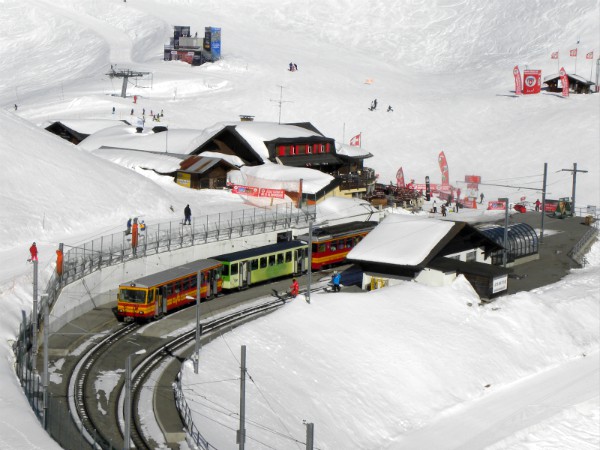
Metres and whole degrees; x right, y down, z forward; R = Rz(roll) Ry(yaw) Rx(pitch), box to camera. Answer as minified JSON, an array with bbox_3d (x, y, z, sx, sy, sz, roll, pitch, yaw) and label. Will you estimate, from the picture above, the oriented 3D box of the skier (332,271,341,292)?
[{"bbox_3d":[3.159,4.915,112.500,0.500,1.800,0.600,6,9,32],"label":"skier"}]

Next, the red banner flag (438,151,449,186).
[{"bbox_3d":[20.796,-8.098,188.000,1.500,5.400,0.250,1,7,0],"label":"red banner flag"}]

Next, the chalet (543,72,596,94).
[{"bbox_3d":[52.131,-27.320,251.000,9.000,3.900,7.000,4,7,22],"label":"chalet"}]

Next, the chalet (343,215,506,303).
[{"bbox_3d":[12.971,2.571,115.846,12.000,6.200,14.400,7,9,35],"label":"chalet"}]

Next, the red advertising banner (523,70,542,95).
[{"bbox_3d":[43.996,-27.003,246.000,2.900,4.600,2.300,4,7,22],"label":"red advertising banner"}]

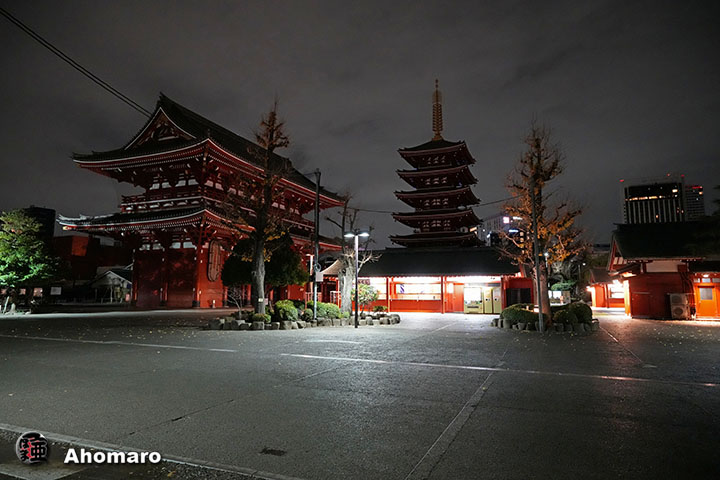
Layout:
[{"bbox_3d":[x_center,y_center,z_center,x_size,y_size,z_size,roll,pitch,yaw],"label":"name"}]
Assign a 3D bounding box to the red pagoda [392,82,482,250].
[{"bbox_3d":[18.535,-12.957,105.705,18.000,53.300,18.000,-3,-7,24],"label":"red pagoda"}]

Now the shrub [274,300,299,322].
[{"bbox_3d":[-3.202,3.170,19.163,1.050,1.060,1.050,0,-7,0],"label":"shrub"}]

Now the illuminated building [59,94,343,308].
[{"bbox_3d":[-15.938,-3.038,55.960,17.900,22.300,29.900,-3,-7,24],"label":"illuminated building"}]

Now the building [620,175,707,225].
[{"bbox_3d":[256.225,-3.652,374.209,56.710,95.440,28.000,-3,-7,24],"label":"building"}]

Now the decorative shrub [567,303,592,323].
[{"bbox_3d":[9.312,3.143,18.658,1.100,0.980,1.100,-3,-7,24],"label":"decorative shrub"}]

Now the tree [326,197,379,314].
[{"bbox_3d":[-0.362,0.881,21.241,2.510,6.070,2.510,0,-7,0],"label":"tree"}]

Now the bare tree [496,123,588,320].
[{"bbox_3d":[8.051,-0.830,19.424,3.880,9.050,3.880,-3,-7,24],"label":"bare tree"}]

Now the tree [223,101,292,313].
[{"bbox_3d":[-4.826,-1.450,20.508,3.170,10.560,3.170,0,-7,0],"label":"tree"}]

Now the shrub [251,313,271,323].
[{"bbox_3d":[-4.261,3.388,18.836,0.860,0.560,0.860,-3,-7,24],"label":"shrub"}]

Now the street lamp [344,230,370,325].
[{"bbox_3d":[-0.110,1.707,19.332,1.140,4.290,0.350,0,-7,0],"label":"street lamp"}]

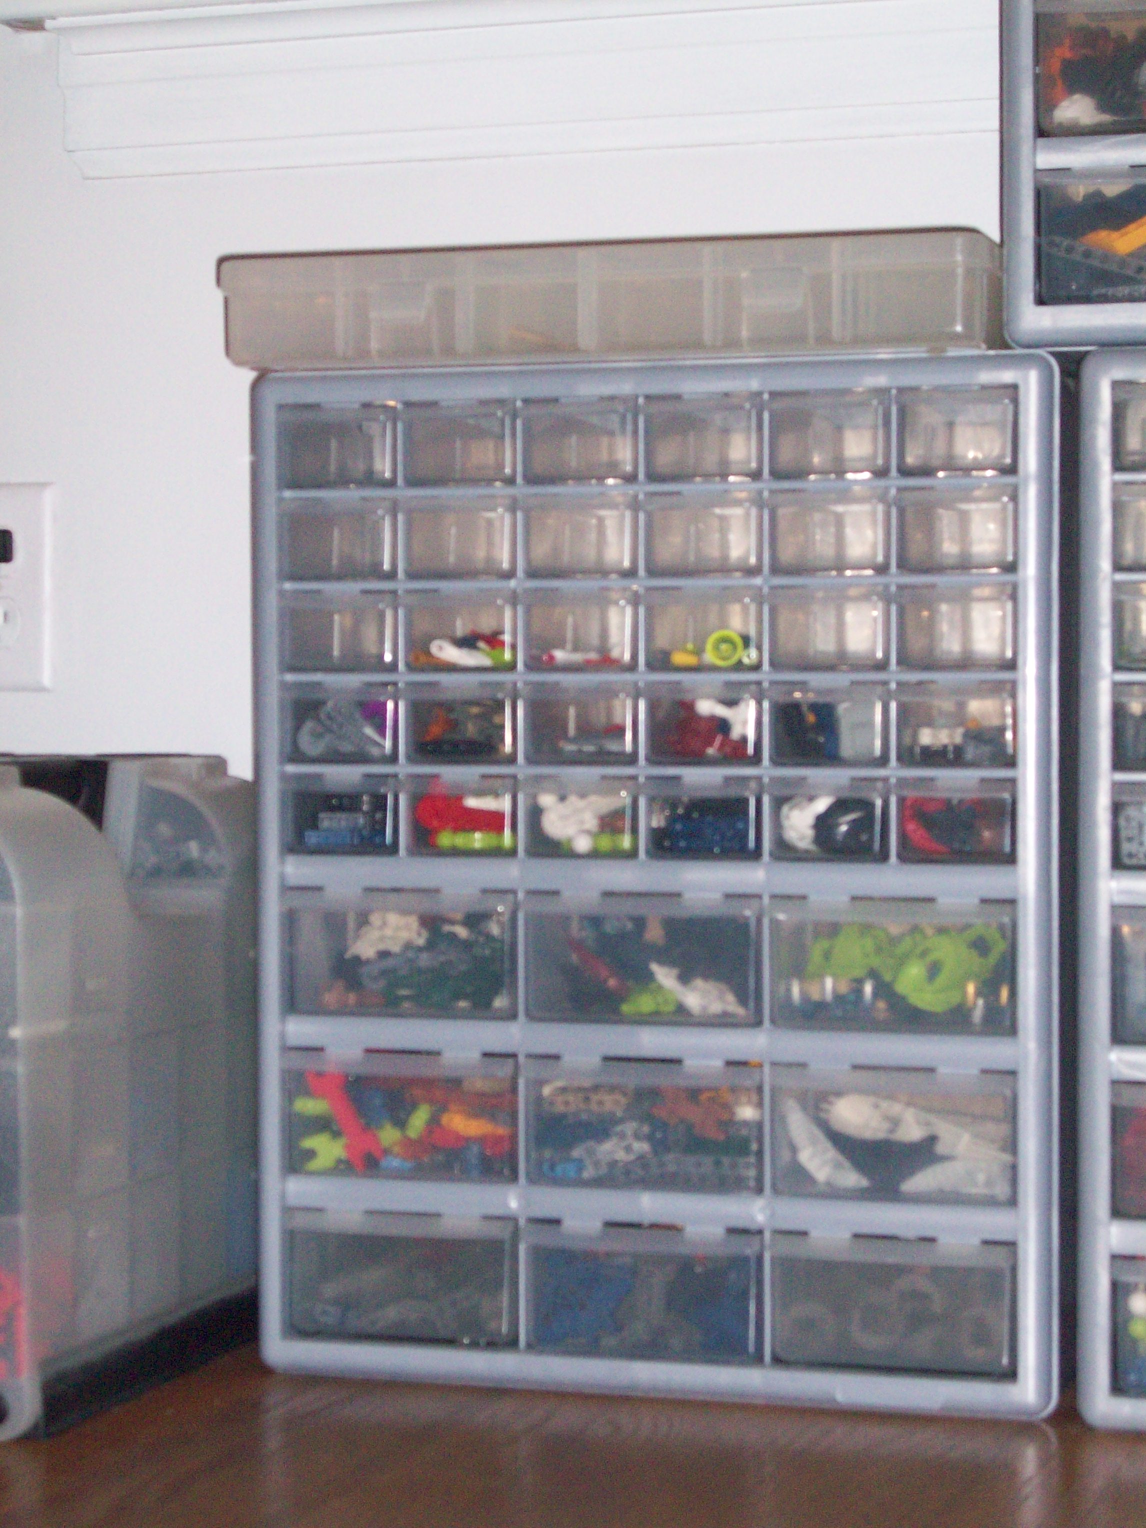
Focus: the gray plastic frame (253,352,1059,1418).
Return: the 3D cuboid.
[{"bbox_3d":[0.052,0.052,1.628,0.383,0.476,0.160,0,2,17],"label":"gray plastic frame"}]

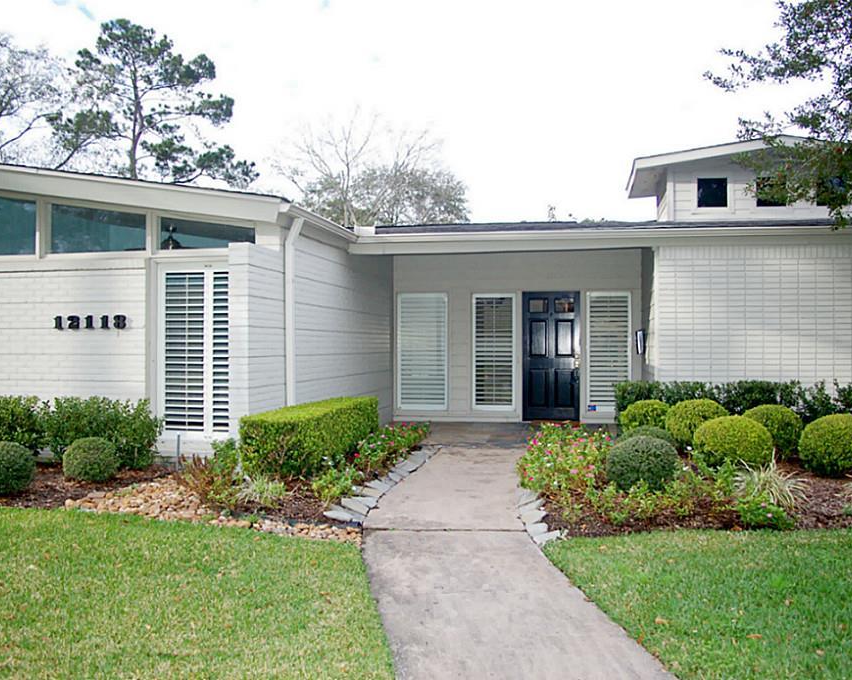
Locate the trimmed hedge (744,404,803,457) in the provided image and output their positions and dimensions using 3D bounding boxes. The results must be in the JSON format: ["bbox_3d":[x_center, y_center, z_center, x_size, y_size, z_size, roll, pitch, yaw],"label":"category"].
[{"bbox_3d":[3.660,0.972,8.150,0.630,0.560,0.630,0,0,10],"label":"trimmed hedge"}]

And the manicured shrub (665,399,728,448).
[{"bbox_3d":[2.927,0.882,8.300,0.690,0.500,0.690,0,0,10],"label":"manicured shrub"}]

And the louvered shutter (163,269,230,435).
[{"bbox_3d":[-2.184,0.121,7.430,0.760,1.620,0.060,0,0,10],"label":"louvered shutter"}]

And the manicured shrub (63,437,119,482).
[{"bbox_3d":[-2.996,1.067,6.850,0.500,0.400,0.500,0,0,10],"label":"manicured shrub"}]

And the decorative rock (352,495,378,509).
[{"bbox_3d":[-0.500,1.320,6.230,0.190,0.050,0.290,0,-1,-31],"label":"decorative rock"}]

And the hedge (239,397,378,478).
[{"bbox_3d":[-1.125,0.985,8.320,0.520,0.520,2.980,0,0,10],"label":"hedge"}]

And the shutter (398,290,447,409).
[{"bbox_3d":[-0.065,0.186,12.400,0.820,1.880,0.060,0,0,10],"label":"shutter"}]

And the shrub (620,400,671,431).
[{"bbox_3d":[2.478,0.914,8.600,0.630,0.470,0.630,0,0,10],"label":"shrub"}]

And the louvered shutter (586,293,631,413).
[{"bbox_3d":[2.824,0.185,11.850,0.670,1.870,0.060,0,0,10],"label":"louvered shutter"}]

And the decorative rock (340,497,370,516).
[{"bbox_3d":[-0.560,1.325,6.080,0.190,0.050,0.410,0,-1,-32],"label":"decorative rock"}]

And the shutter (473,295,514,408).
[{"bbox_3d":[1.082,0.191,12.200,0.670,1.830,0.070,0,0,10],"label":"shutter"}]

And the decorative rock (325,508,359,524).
[{"bbox_3d":[-0.645,1.330,5.780,0.260,0.050,0.180,0,-1,32],"label":"decorative rock"}]

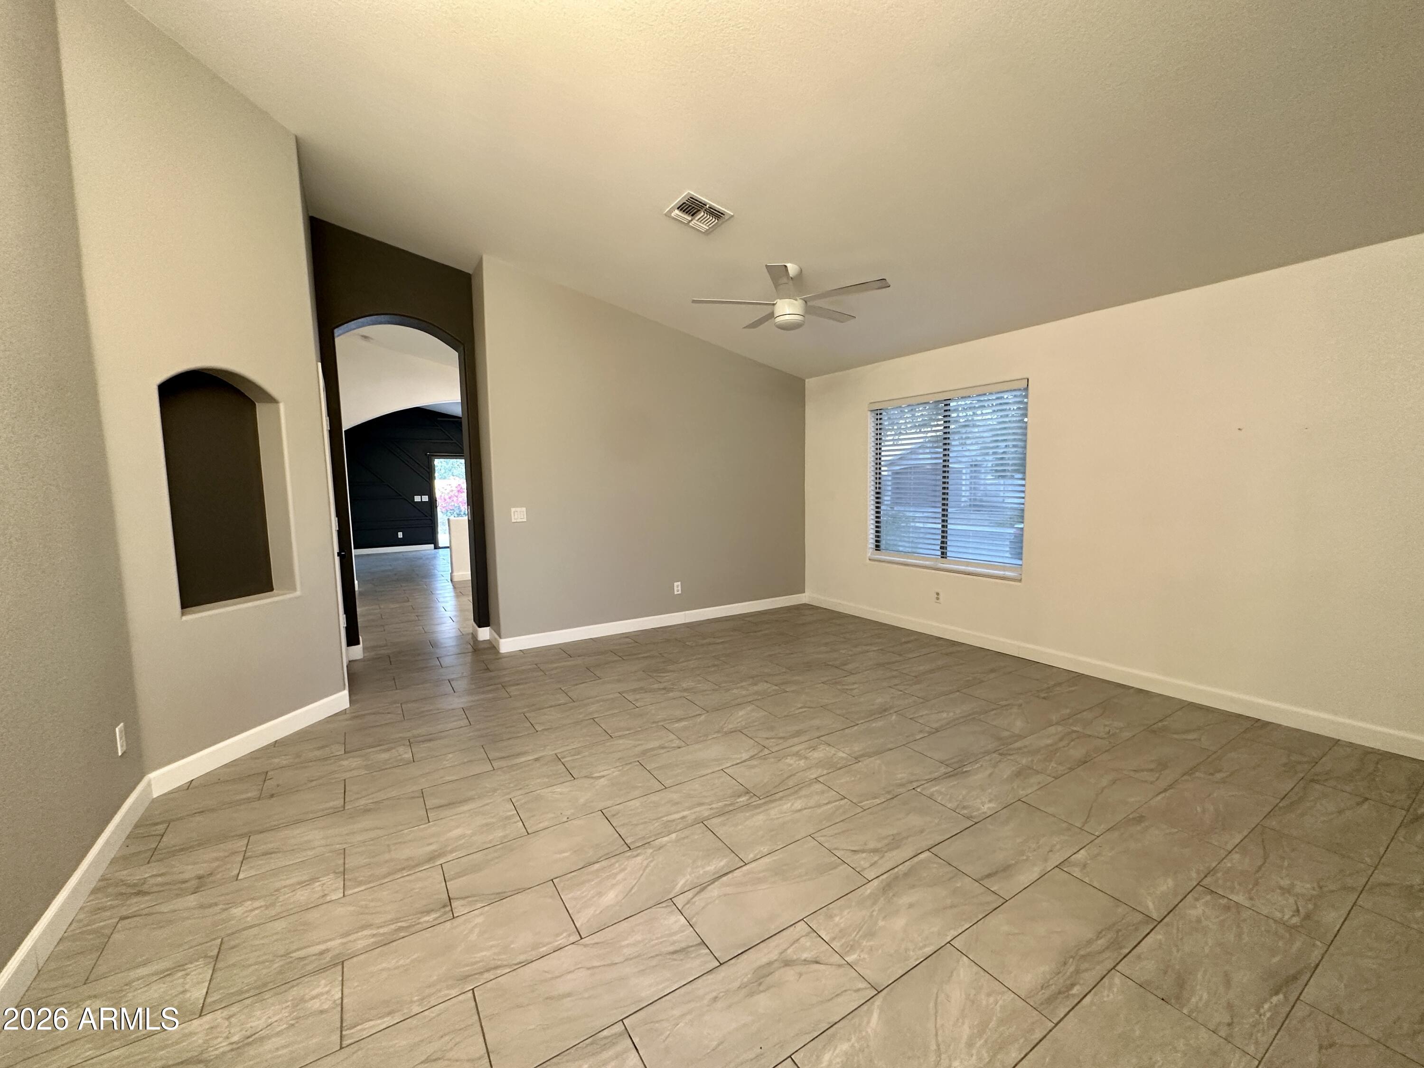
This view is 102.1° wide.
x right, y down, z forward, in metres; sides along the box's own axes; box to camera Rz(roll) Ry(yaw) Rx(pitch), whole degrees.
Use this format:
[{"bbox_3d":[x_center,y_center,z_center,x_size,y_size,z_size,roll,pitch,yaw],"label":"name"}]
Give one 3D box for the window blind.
[{"bbox_3d":[1.944,-0.473,4.919,0.065,1.440,1.510,-4,6,-32],"label":"window blind"}]

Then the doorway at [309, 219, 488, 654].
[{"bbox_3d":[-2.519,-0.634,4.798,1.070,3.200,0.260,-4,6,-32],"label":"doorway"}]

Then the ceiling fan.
[{"bbox_3d":[0.529,-1.589,3.886,1.290,0.410,1.290,-4,6,-32],"label":"ceiling fan"}]

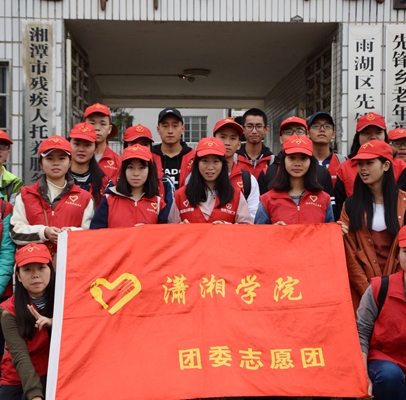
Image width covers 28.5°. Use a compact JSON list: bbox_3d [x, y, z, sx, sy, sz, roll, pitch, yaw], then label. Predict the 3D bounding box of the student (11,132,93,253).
[{"bbox_3d":[-0.871,0.446,4.600,0.520,1.640,0.420,0,0,-3],"label":"student"}]

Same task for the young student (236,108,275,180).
[{"bbox_3d":[0.348,0.257,5.400,0.500,1.750,0.330,0,0,0],"label":"young student"}]

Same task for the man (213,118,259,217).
[{"bbox_3d":[0.178,0.359,5.000,0.500,1.750,0.350,0,0,11],"label":"man"}]

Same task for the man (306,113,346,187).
[{"bbox_3d":[0.807,0.284,5.400,0.500,1.750,0.330,0,0,7],"label":"man"}]

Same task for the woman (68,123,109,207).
[{"bbox_3d":[-0.752,0.360,4.950,0.470,1.680,0.330,0,0,-6],"label":"woman"}]

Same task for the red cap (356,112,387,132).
[{"bbox_3d":[1.024,-0.471,4.860,0.180,0.125,0.250,0,0,9],"label":"red cap"}]

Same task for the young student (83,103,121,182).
[{"bbox_3d":[-0.660,0.258,5.200,0.500,1.770,0.330,0,0,-6],"label":"young student"}]

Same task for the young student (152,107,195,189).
[{"bbox_3d":[-0.206,0.261,5.400,0.500,1.770,0.330,0,0,-2],"label":"young student"}]

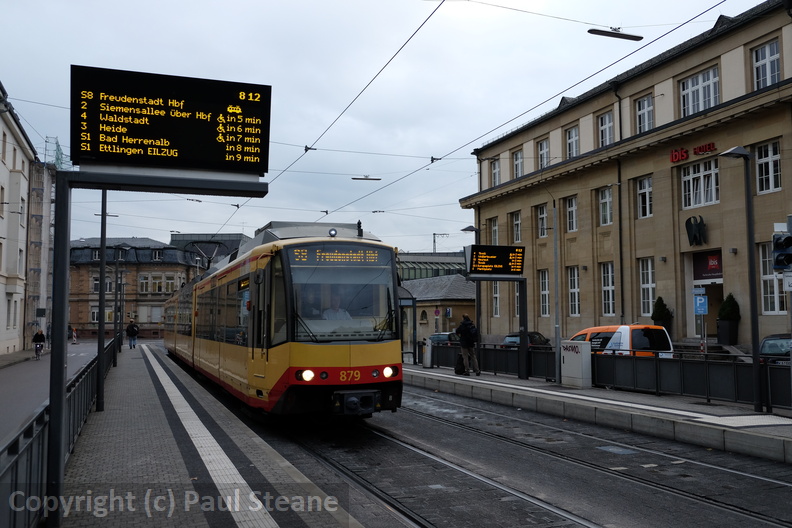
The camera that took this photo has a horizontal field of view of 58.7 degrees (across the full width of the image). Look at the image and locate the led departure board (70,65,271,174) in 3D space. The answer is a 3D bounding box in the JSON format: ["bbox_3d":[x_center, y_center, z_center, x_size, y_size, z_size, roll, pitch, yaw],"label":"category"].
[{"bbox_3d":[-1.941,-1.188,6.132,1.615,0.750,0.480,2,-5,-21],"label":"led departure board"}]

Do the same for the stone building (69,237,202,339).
[{"bbox_3d":[-35.048,3.350,98.036,16.500,13.600,13.000,0,-5,1],"label":"stone building"}]

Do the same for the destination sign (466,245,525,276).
[{"bbox_3d":[2.692,-0.081,19.096,1.620,0.745,0.500,2,-5,-21],"label":"destination sign"}]

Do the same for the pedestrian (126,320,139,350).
[{"bbox_3d":[-15.538,4.124,41.573,0.640,1.780,0.450,2,-5,-21],"label":"pedestrian"}]

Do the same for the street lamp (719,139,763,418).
[{"bbox_3d":[6.125,0.243,12.485,0.600,4.700,0.300,2,-5,-21],"label":"street lamp"}]

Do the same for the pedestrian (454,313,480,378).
[{"bbox_3d":[2.094,2.361,20.574,0.620,1.790,0.580,-2,-5,25],"label":"pedestrian"}]

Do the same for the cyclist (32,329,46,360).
[{"bbox_3d":[-19.295,4.353,38.228,0.640,1.670,1.720,2,-5,-21],"label":"cyclist"}]

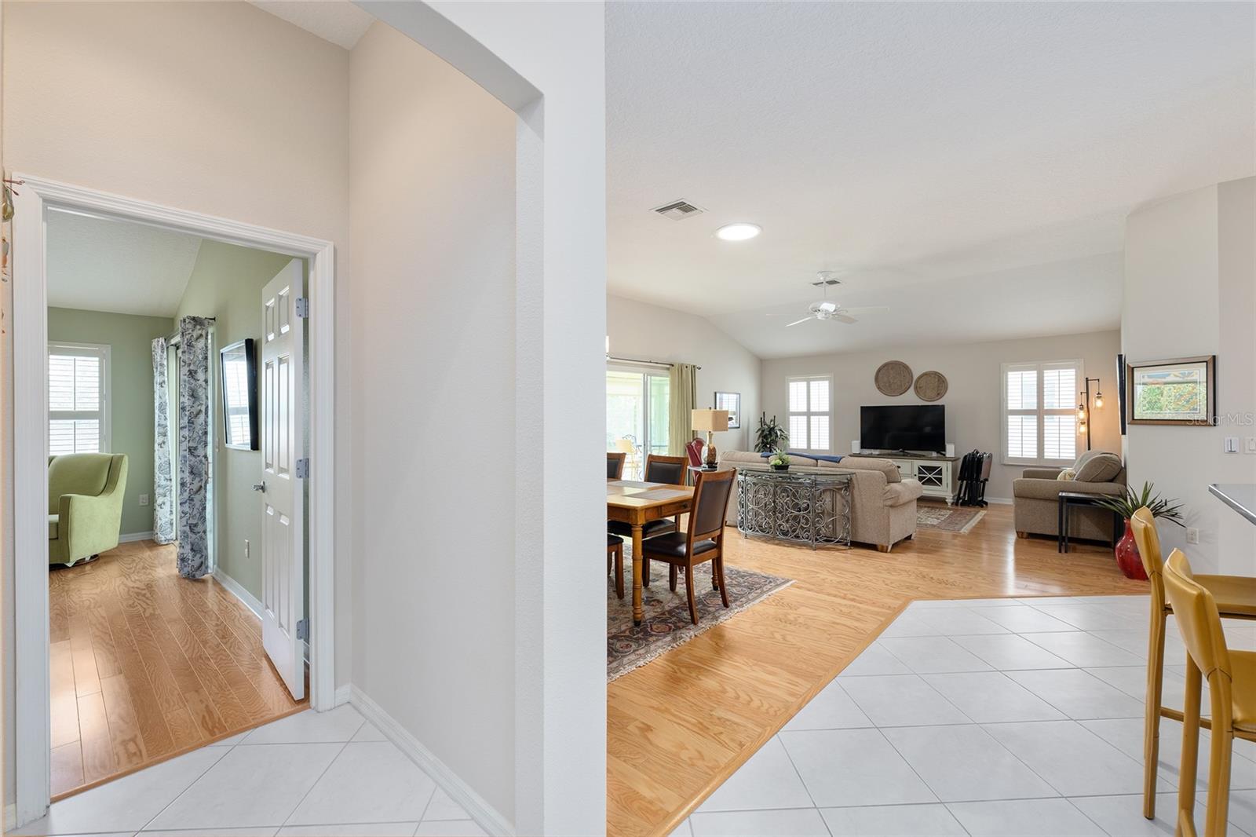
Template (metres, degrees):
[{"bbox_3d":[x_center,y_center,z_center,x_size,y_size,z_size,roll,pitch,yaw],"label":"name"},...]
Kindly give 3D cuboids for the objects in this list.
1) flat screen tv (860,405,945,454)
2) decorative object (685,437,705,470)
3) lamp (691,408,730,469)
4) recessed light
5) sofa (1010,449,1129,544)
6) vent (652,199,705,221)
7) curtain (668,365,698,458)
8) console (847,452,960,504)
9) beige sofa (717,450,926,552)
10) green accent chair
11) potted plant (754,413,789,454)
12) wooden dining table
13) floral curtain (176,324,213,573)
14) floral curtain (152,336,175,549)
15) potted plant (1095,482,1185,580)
[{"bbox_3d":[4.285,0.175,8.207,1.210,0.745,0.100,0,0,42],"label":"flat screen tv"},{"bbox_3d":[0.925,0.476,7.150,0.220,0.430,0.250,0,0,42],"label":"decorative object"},{"bbox_3d":[1.089,0.259,6.899,0.340,0.785,0.340,0,0,43],"label":"lamp"},{"bbox_3d":[1.030,-1.723,4.900,0.430,0.050,0.430,0,0,0],"label":"recessed light"},{"bbox_3d":[5.156,0.836,6.041,0.920,0.920,1.620,0,0,43],"label":"sofa"},{"bbox_3d":[0.417,-1.664,4.229,0.320,0.030,0.320,0,0,42],"label":"vent"},{"bbox_3d":[0.894,0.207,8.320,0.130,2.130,0.740,0,0,42],"label":"curtain"},{"bbox_3d":[4.297,0.950,8.198,1.470,0.670,0.500,0,0,42],"label":"console"},{"bbox_3d":[2.178,0.855,6.184,2.080,0.900,0.950,0,0,43],"label":"beige sofa"},{"bbox_3d":[-5.461,0.844,4.969,0.760,0.975,0.780,0,0,-14],"label":"green accent chair"},{"bbox_3d":[2.738,0.592,10.048,0.620,1.400,0.620,0,0,43],"label":"potted plant"},{"bbox_3d":[-0.266,0.938,4.269,1.900,0.760,1.050,0,0,43],"label":"wooden dining table"},{"bbox_3d":[-3.641,0.228,4.402,0.520,2.110,0.130,0,0,42],"label":"floral curtain"},{"bbox_3d":[-4.893,0.238,5.507,0.450,2.160,0.140,0,0,43],"label":"floral curtain"},{"bbox_3d":[4.209,0.914,4.324,0.520,0.780,0.520,0,0,43],"label":"potted plant"}]

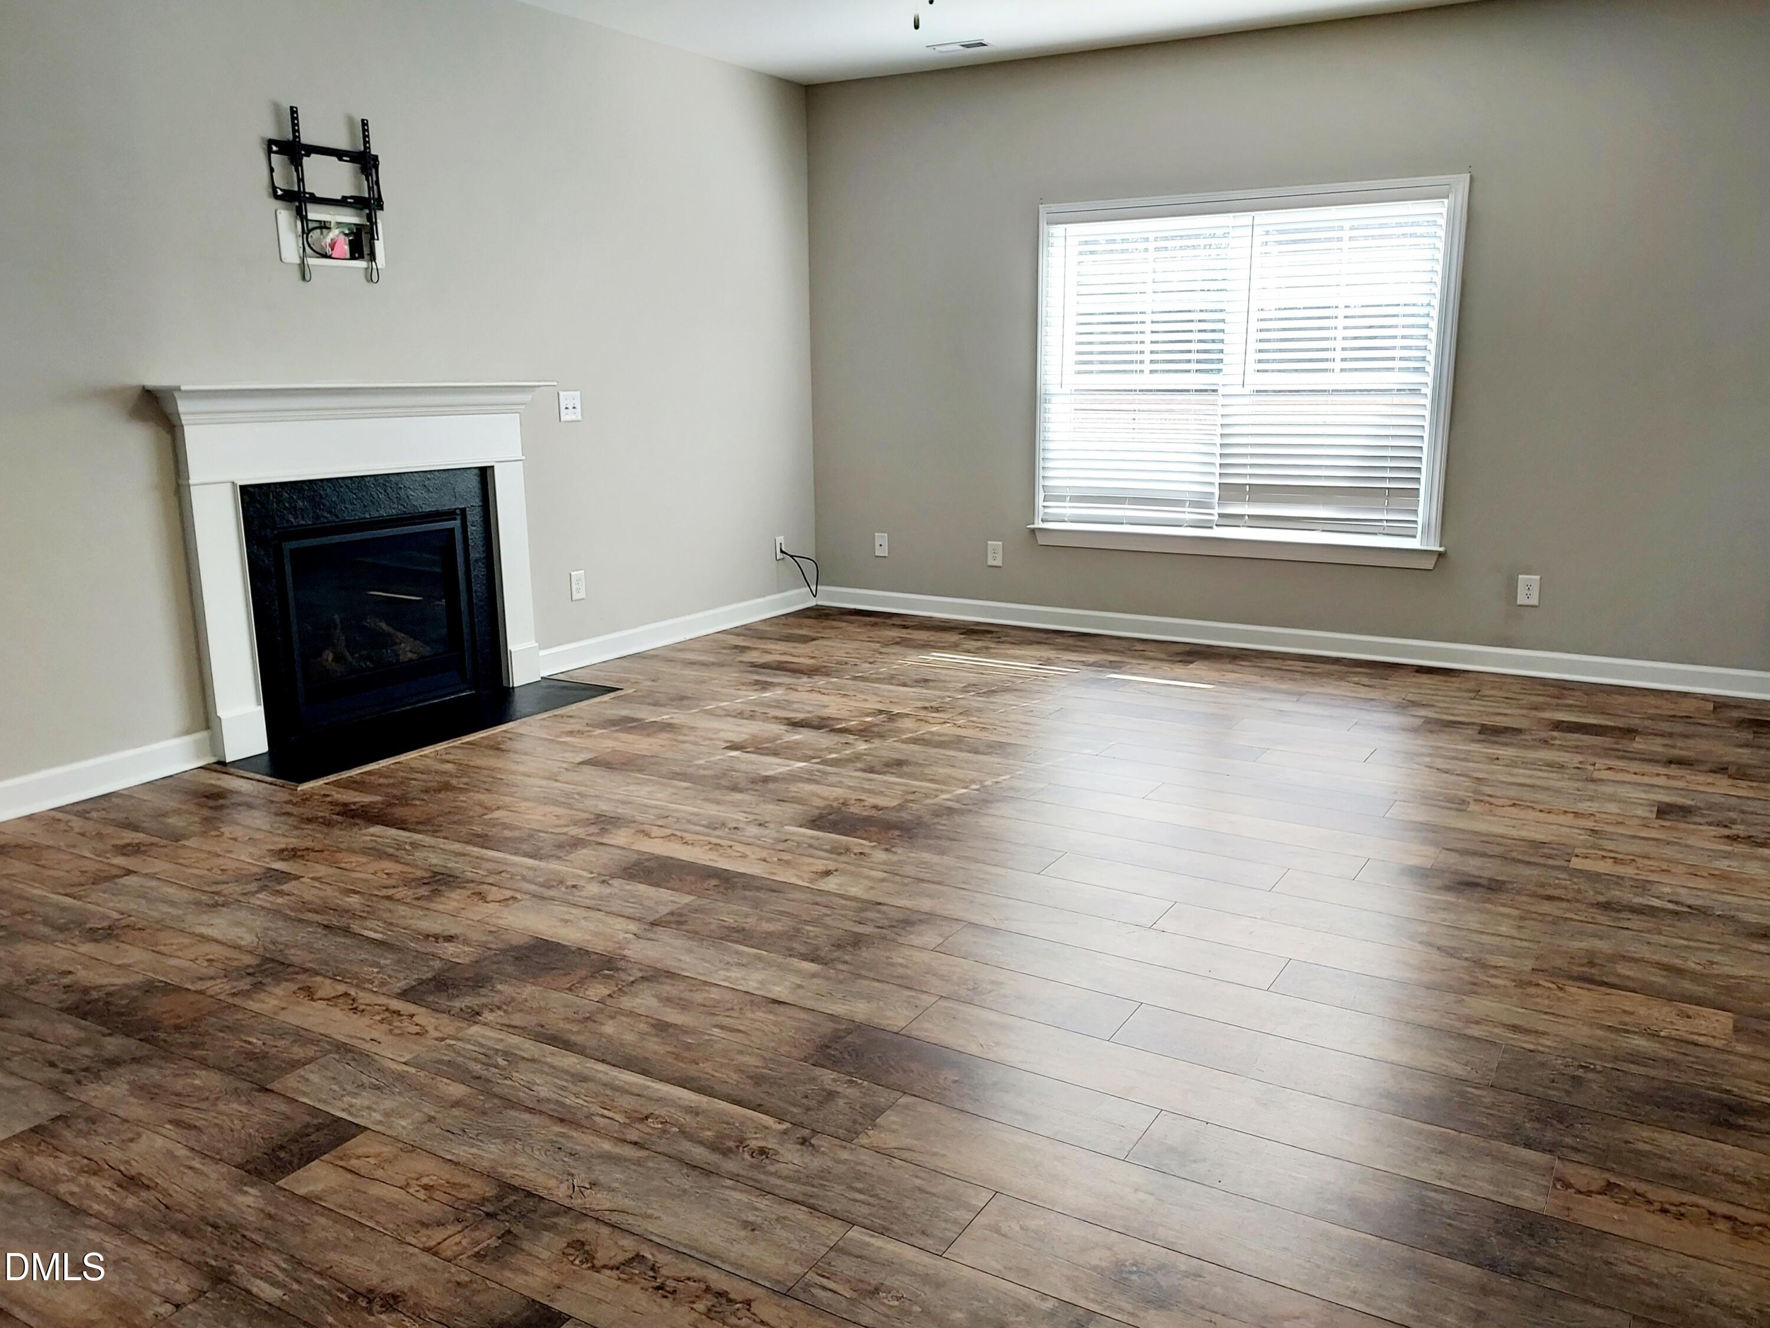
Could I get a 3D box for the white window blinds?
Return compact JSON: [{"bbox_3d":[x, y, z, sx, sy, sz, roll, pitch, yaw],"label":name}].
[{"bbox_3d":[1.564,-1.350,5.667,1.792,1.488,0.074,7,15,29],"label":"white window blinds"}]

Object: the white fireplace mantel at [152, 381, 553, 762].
[{"bbox_3d":[-1.809,-0.398,4.560,0.195,1.240,1.579,7,15,29],"label":"white fireplace mantel"}]

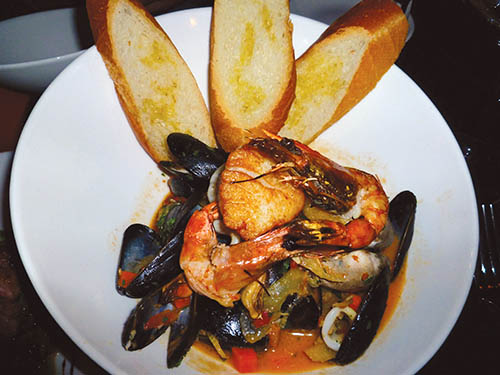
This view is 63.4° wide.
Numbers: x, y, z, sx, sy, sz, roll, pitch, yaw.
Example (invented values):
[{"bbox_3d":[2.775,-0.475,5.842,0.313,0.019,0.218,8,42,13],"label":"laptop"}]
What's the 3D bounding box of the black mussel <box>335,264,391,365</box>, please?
[{"bbox_3d":[0.072,0.078,0.253,0.020,0.028,0.067,29,59,20],"label":"black mussel"}]

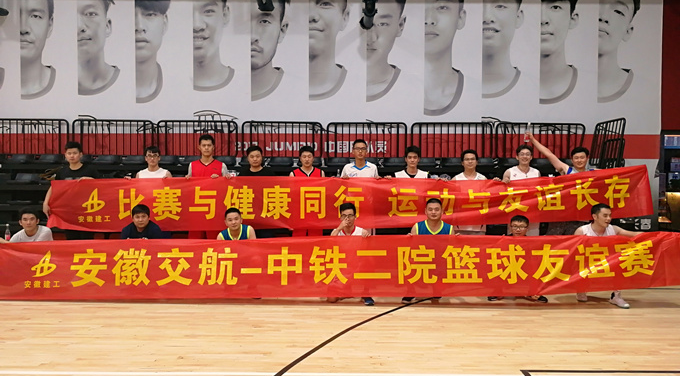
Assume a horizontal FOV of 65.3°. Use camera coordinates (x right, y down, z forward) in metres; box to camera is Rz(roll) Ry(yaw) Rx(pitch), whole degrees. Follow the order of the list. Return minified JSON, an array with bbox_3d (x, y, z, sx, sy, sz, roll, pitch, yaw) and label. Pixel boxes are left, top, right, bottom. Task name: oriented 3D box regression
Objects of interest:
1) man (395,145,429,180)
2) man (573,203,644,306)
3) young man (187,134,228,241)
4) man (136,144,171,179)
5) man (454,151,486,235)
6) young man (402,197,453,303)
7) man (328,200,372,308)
[{"bbox_3d":[0.878,0.371,6.467,0.600,1.750,0.380,0,2,0],"label":"man"},{"bbox_3d":[2.968,0.723,5.929,0.800,1.091,0.700,0,2,-15],"label":"man"},{"bbox_3d":[-1.636,0.277,6.500,0.540,1.890,0.360,0,1,-5],"label":"young man"},{"bbox_3d":[-2.286,0.349,6.500,0.550,1.740,0.360,0,1,-7],"label":"man"},{"bbox_3d":[1.582,0.390,6.467,0.620,1.715,0.380,0,2,0],"label":"man"},{"bbox_3d":[0.996,0.689,5.998,0.640,1.147,0.720,0,2,0],"label":"young man"},{"bbox_3d":[0.116,0.694,5.880,0.560,1.088,0.620,0,1,0],"label":"man"}]

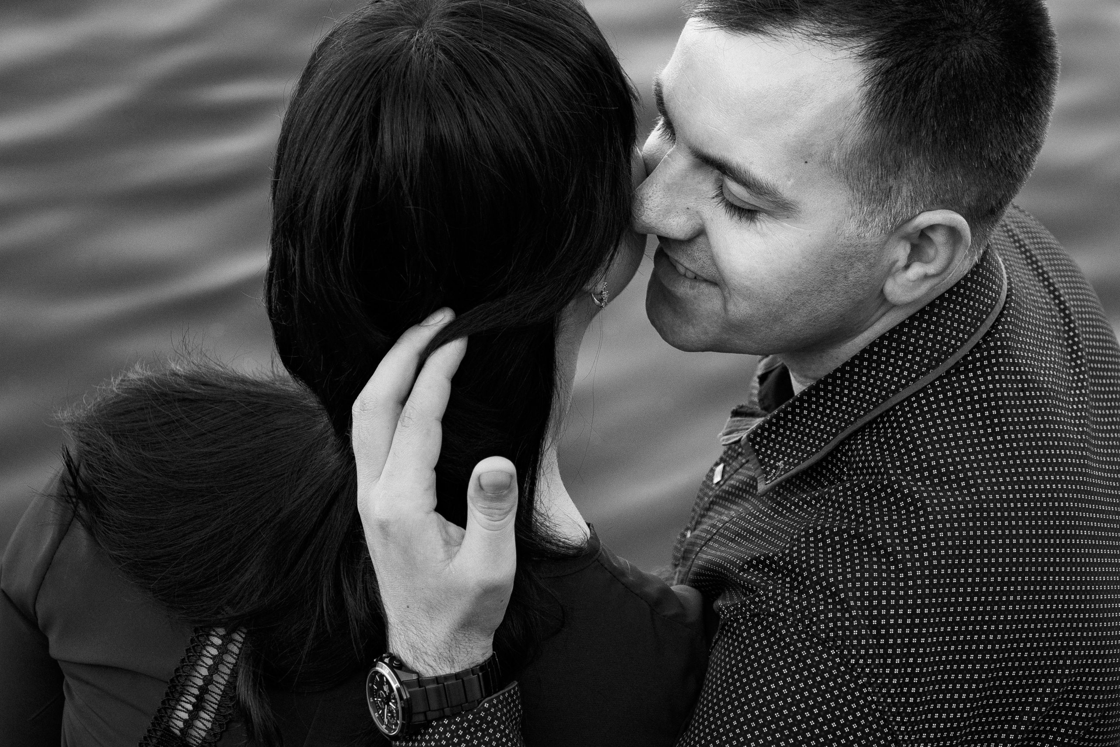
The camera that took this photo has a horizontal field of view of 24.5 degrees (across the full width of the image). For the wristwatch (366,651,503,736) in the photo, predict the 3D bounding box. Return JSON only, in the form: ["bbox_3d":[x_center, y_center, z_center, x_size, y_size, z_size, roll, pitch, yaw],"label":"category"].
[{"bbox_3d":[-0.065,0.164,1.330,0.058,0.045,0.065,-14,15,-24],"label":"wristwatch"}]

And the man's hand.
[{"bbox_3d":[-0.064,0.061,1.340,0.077,0.187,0.100,-3,9,-19],"label":"man's hand"}]

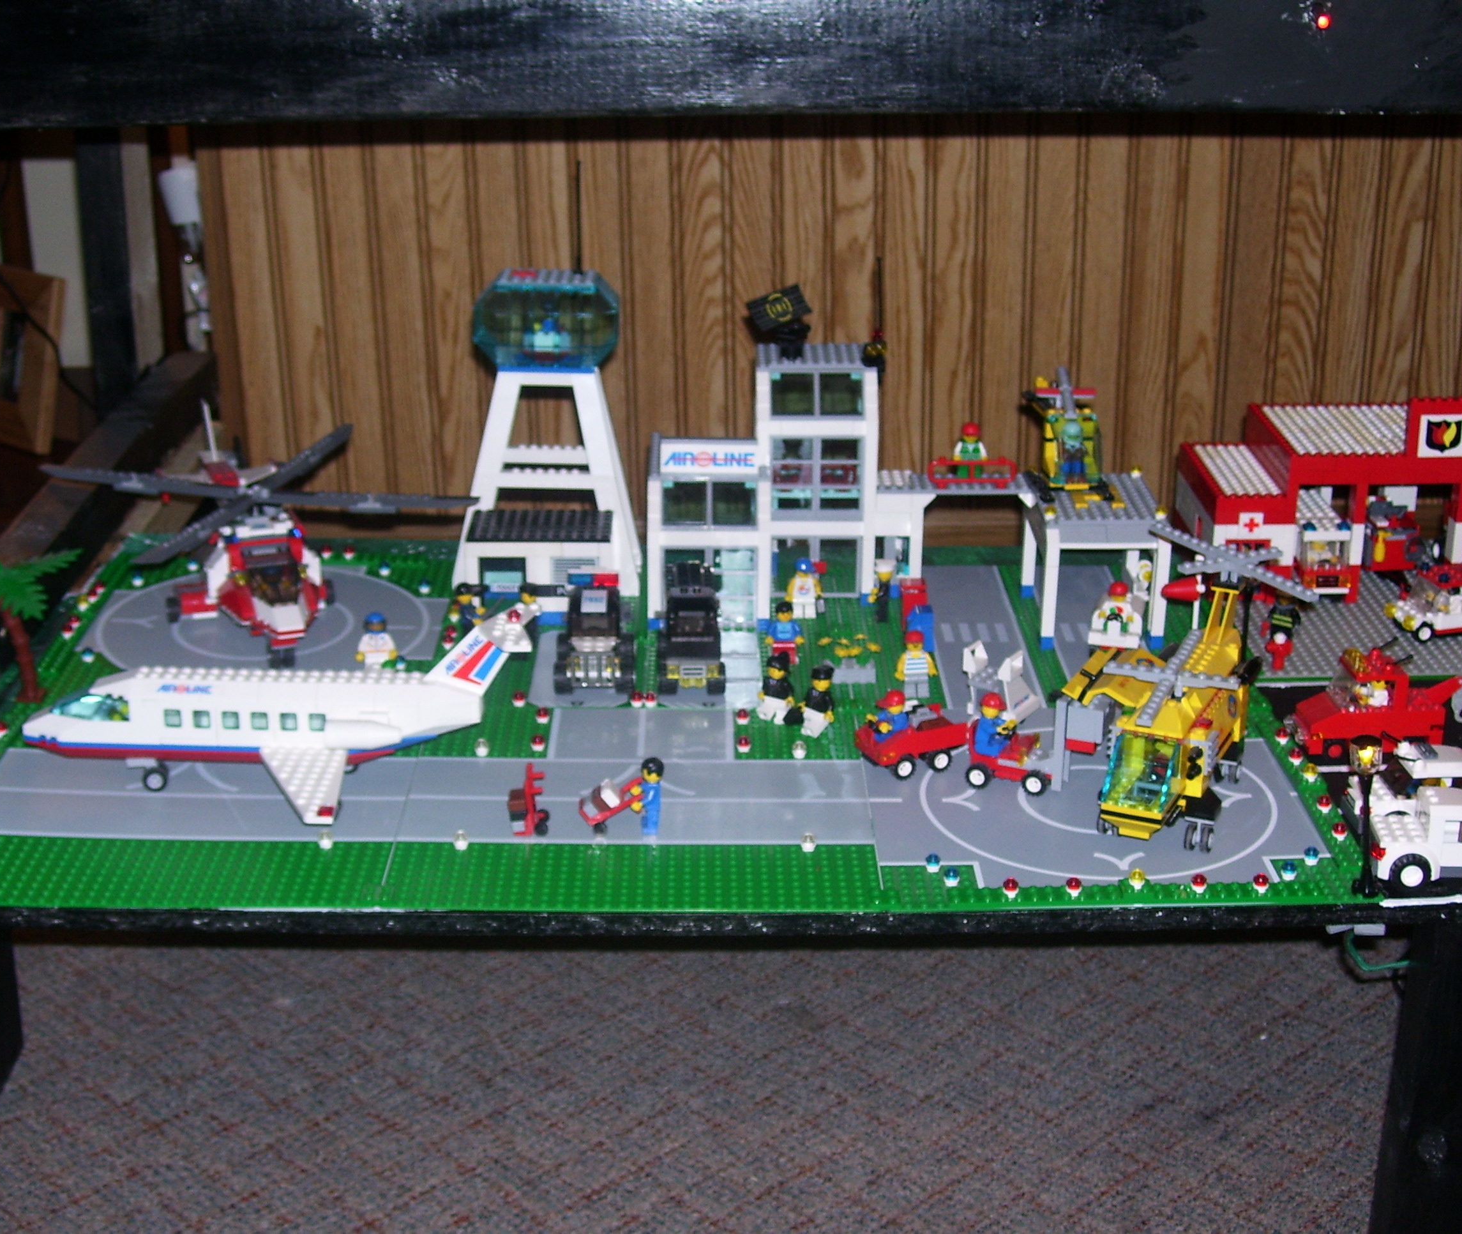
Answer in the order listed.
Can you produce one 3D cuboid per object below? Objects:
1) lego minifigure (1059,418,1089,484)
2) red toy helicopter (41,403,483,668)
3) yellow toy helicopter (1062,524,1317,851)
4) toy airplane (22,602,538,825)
[{"bbox_3d":[0.229,-0.111,1.464,0.022,0.041,0.014,1,21,-1],"label":"lego minifigure"},{"bbox_3d":[-0.323,-0.059,1.478,0.260,0.104,0.299,-7,23,-20],"label":"red toy helicopter"},{"bbox_3d":[0.254,0.045,1.214,0.121,0.117,0.248,9,23,21],"label":"yellow toy helicopter"},{"bbox_3d":[-0.253,0.045,1.221,0.289,0.097,0.210,1,21,-1],"label":"toy airplane"}]

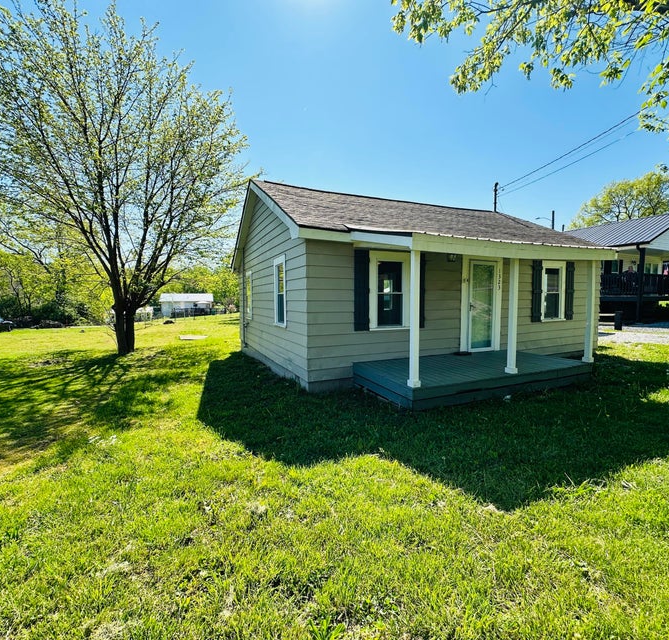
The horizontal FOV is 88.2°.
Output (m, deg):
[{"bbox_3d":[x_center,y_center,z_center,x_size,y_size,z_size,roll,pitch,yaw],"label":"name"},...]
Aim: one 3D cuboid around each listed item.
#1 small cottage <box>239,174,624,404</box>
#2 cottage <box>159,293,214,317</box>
[{"bbox_3d":[2.371,-1.289,10.018,9.047,4.794,9.180,-2,4,-25],"label":"small cottage"},{"bbox_3d":[-23.459,-2.319,54.950,7.700,3.750,6.000,-2,4,-22],"label":"cottage"}]

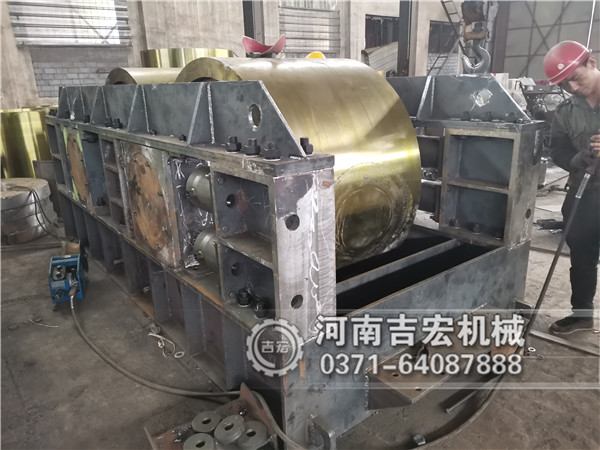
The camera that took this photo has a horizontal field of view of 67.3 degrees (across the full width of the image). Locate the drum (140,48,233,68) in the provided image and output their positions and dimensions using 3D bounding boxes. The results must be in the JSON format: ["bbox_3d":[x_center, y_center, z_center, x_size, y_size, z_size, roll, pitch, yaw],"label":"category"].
[{"bbox_3d":[-1.887,-2.395,7.817,1.500,1.120,1.500,-15,21,-35],"label":"drum"}]

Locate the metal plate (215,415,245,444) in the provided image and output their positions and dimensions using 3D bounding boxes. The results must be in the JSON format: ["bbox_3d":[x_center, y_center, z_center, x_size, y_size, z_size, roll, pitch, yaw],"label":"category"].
[{"bbox_3d":[-0.299,0.878,1.938,0.134,0.021,0.134,-18,20,6],"label":"metal plate"}]

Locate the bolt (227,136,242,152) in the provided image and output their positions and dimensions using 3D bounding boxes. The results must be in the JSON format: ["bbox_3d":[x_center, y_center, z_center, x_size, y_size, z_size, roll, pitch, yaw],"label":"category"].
[{"bbox_3d":[-0.270,-0.330,1.842,0.055,0.062,0.055,-15,21,-35],"label":"bolt"}]

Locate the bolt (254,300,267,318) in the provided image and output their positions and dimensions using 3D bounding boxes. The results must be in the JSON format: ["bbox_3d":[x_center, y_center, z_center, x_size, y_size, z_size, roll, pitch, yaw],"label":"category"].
[{"bbox_3d":[-0.176,0.377,2.002,0.054,0.066,0.054,-15,21,-35],"label":"bolt"}]

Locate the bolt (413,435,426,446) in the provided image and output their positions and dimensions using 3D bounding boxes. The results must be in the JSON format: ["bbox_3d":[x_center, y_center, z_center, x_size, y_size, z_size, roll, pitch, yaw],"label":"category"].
[{"bbox_3d":[0.521,0.937,1.960,0.047,0.030,0.049,15,23,41],"label":"bolt"}]

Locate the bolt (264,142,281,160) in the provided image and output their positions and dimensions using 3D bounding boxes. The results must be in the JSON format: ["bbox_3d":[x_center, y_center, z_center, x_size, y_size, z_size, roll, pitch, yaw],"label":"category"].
[{"bbox_3d":[-0.098,-0.258,1.583,0.057,0.054,0.057,-14,22,-36],"label":"bolt"}]

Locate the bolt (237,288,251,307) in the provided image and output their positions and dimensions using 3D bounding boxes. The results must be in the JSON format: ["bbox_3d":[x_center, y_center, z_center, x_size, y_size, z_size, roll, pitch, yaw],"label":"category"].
[{"bbox_3d":[-0.262,0.345,2.110,0.054,0.068,0.054,-15,21,-35],"label":"bolt"}]

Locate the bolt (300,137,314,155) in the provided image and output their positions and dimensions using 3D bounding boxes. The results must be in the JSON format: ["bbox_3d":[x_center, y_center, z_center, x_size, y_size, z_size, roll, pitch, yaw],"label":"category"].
[{"bbox_3d":[0.020,-0.296,1.685,0.057,0.061,0.057,-14,22,-36],"label":"bolt"}]

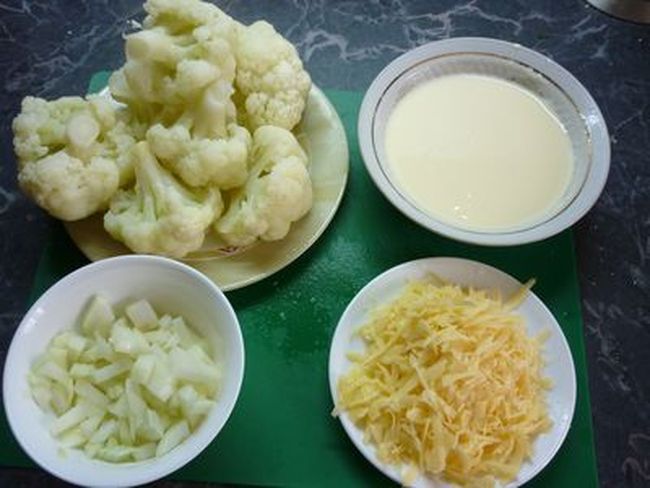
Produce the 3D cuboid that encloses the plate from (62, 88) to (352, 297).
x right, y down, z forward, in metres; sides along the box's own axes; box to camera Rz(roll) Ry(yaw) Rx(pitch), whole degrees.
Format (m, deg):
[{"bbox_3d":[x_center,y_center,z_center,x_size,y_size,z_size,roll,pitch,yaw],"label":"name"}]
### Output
[{"bbox_3d":[-0.098,-0.063,0.515,0.236,0.026,0.236,0,65,-1],"label":"plate"}]

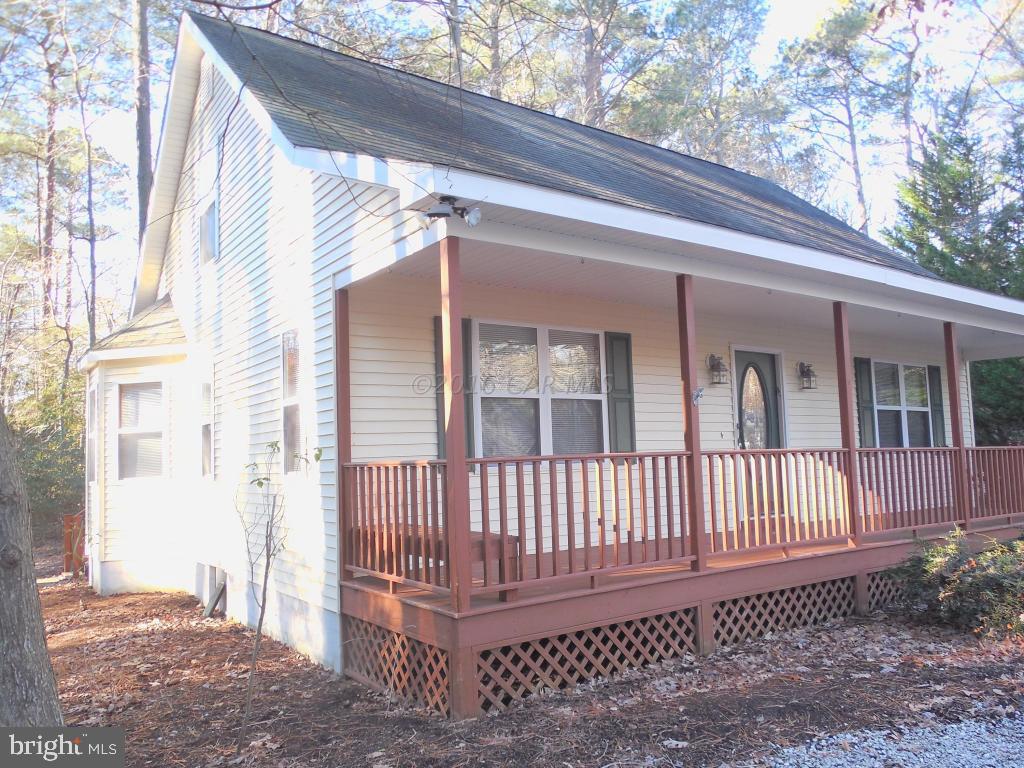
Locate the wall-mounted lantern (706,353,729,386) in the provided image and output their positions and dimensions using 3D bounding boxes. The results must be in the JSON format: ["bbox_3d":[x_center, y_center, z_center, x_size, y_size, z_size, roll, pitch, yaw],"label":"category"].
[{"bbox_3d":[2.357,-0.172,8.504,0.147,0.382,0.235,2,-7,-35],"label":"wall-mounted lantern"}]

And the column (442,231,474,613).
[{"bbox_3d":[-0.355,0.227,4.622,0.091,2.352,0.091,2,-7,-35],"label":"column"}]

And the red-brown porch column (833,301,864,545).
[{"bbox_3d":[3.235,0.381,7.121,0.091,2.352,0.091,2,-7,-35],"label":"red-brown porch column"}]

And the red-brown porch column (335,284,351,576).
[{"bbox_3d":[-1.346,0.386,5.954,0.091,2.352,0.091,2,-7,-35],"label":"red-brown porch column"}]

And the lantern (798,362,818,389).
[{"bbox_3d":[3.796,-0.110,9.506,0.147,0.382,0.235,2,-7,-35],"label":"lantern"}]

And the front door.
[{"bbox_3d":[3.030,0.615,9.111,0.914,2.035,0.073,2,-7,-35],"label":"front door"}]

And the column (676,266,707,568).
[{"bbox_3d":[1.425,0.304,5.861,0.091,2.352,0.091,2,-7,-35],"label":"column"}]

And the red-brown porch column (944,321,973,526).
[{"bbox_3d":[5.058,0.459,8.390,0.091,2.352,0.091,2,-7,-35],"label":"red-brown porch column"}]

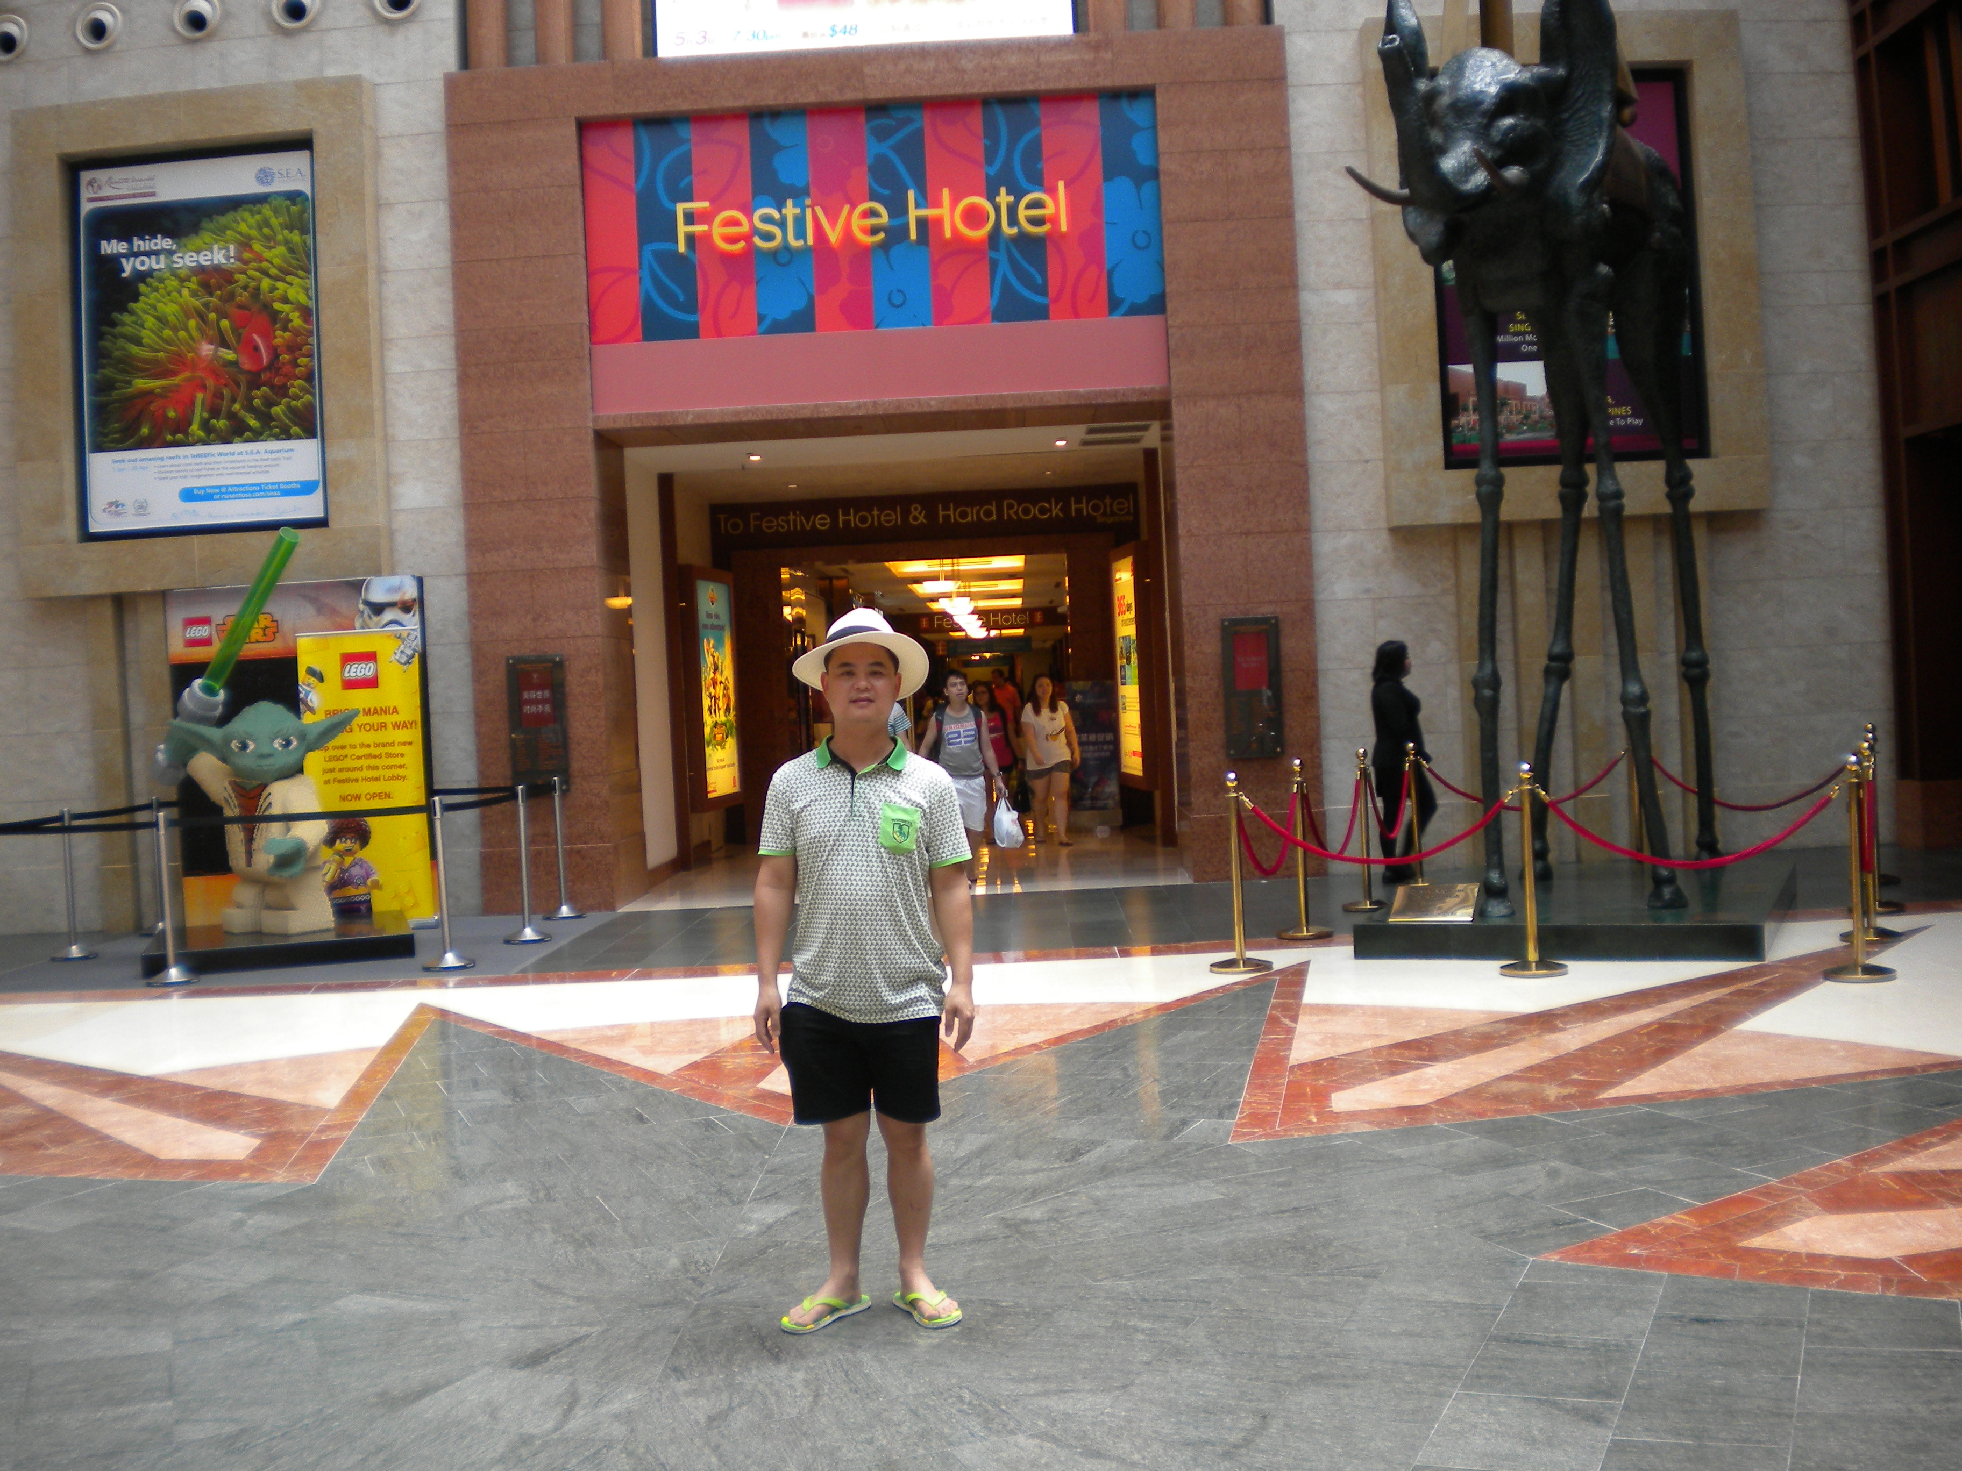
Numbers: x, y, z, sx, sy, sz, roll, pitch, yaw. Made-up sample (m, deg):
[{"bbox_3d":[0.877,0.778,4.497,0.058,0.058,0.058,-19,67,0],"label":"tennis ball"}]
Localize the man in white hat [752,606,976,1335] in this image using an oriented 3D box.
[{"bbox_3d":[-0.282,0.548,4.772,0.530,1.706,0.360,-3,1,0],"label":"man in white hat"}]

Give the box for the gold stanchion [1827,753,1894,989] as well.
[{"bbox_3d":[3.943,0.589,8.934,0.325,1.005,0.325,-3,1,0],"label":"gold stanchion"}]

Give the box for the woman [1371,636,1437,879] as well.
[{"bbox_3d":[2.979,0.179,13.971,0.440,1.692,0.460,-3,1,-6],"label":"woman"}]

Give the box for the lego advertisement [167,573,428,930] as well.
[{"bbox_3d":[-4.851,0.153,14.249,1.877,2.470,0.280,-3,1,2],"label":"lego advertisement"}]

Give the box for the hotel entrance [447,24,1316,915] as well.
[{"bbox_3d":[-0.694,-1.895,14.904,6.115,6.125,1.200,-3,1,2],"label":"hotel entrance"}]

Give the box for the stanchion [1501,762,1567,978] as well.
[{"bbox_3d":[2.585,0.627,9.342,0.325,0.986,0.325,-3,1,2],"label":"stanchion"}]

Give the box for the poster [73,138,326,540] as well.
[{"bbox_3d":[-5.707,-2.876,14.511,1.772,2.758,0.080,-3,1,3],"label":"poster"}]

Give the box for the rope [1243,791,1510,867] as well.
[{"bbox_3d":[1.914,0.457,9.629,1.299,0.354,0.050,-2,1,24],"label":"rope"}]

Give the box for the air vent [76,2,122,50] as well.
[{"bbox_3d":[-6.507,-5.220,14.607,0.350,0.350,0.170,-3,1,2],"label":"air vent"}]

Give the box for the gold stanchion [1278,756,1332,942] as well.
[{"bbox_3d":[1.816,0.636,11.212,0.320,1.005,0.320,-3,1,0],"label":"gold stanchion"}]

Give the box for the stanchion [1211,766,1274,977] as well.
[{"bbox_3d":[1.305,0.689,10.105,0.325,1.005,0.325,-3,1,0],"label":"stanchion"}]

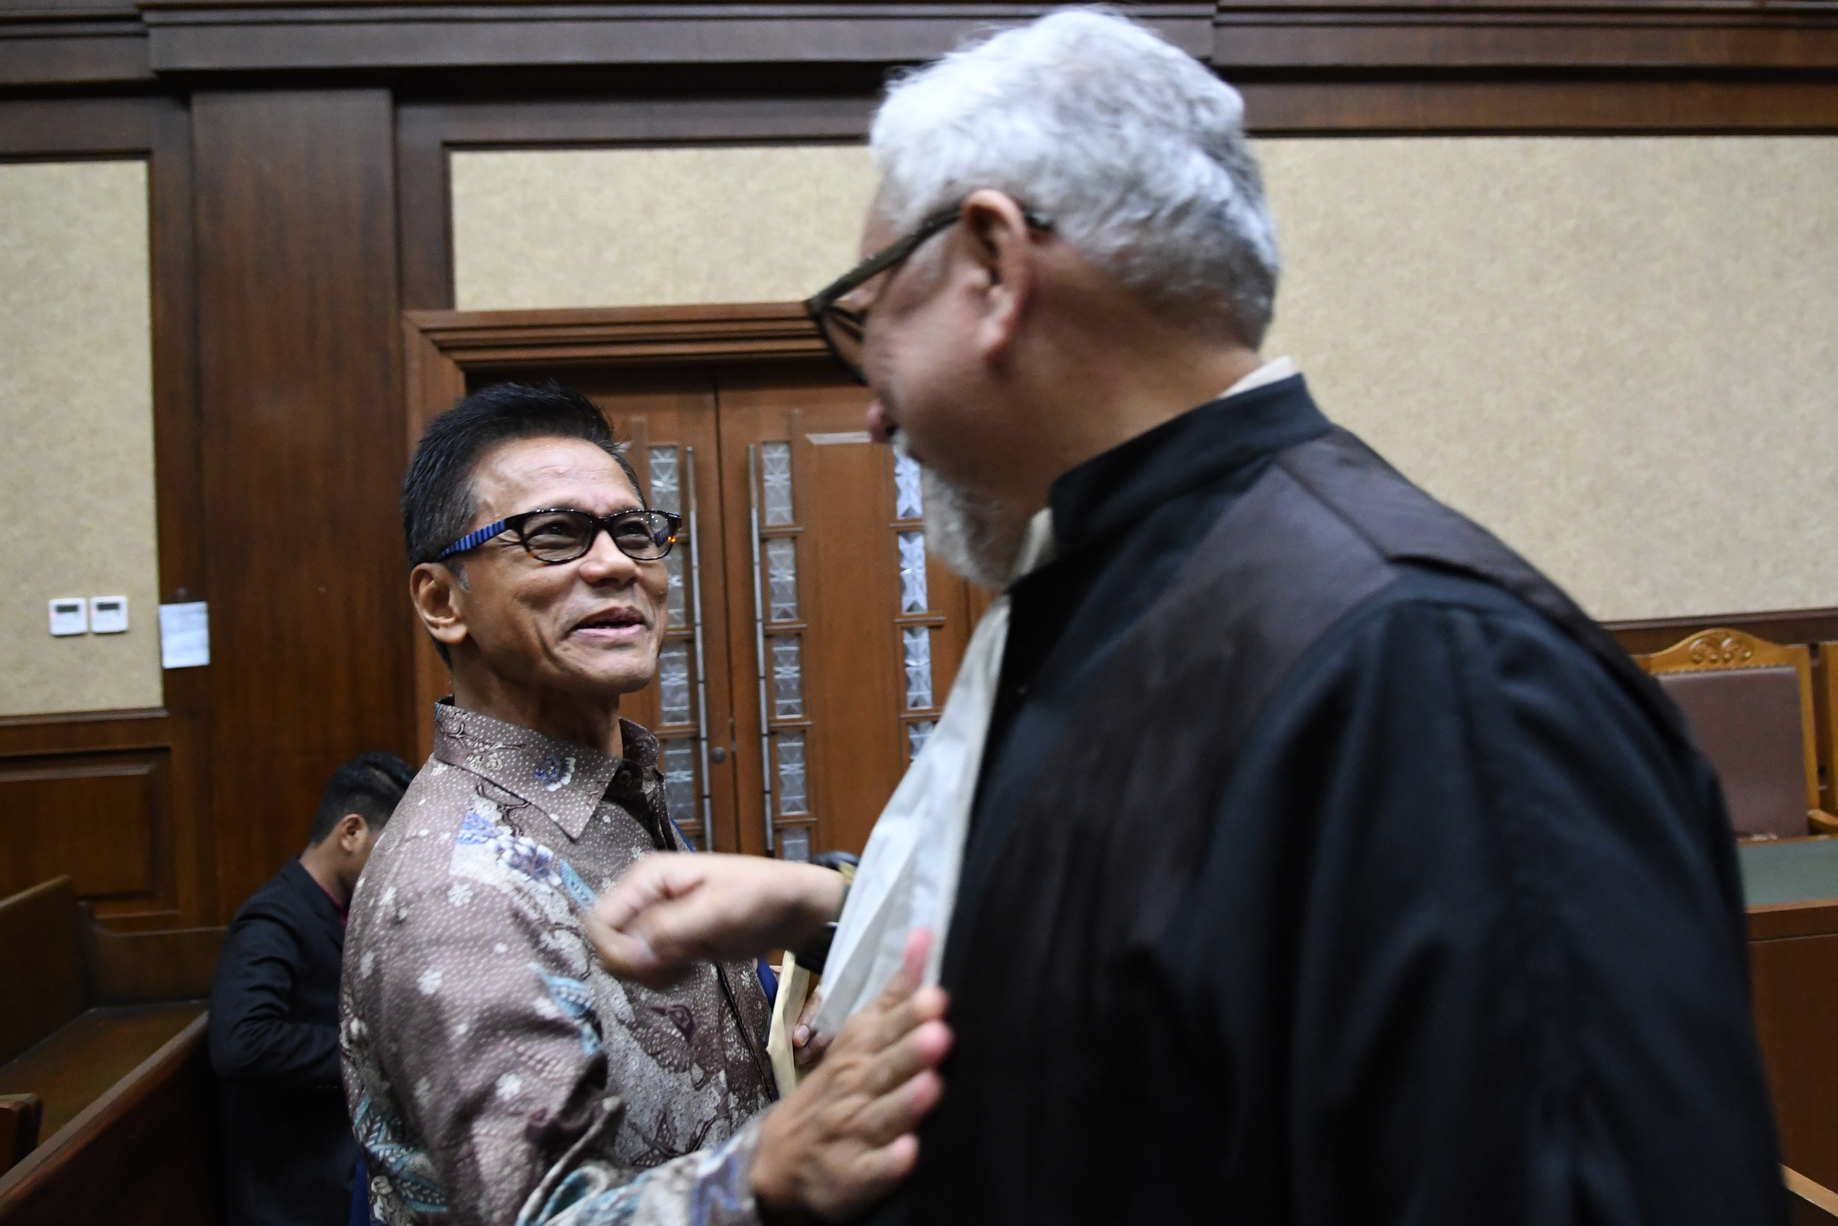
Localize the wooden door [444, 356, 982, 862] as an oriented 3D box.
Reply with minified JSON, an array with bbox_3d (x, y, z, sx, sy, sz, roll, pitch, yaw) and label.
[{"bbox_3d":[-0.649,0.363,4.454,1.730,2.473,0.080,-3,-3,-6],"label":"wooden door"}]

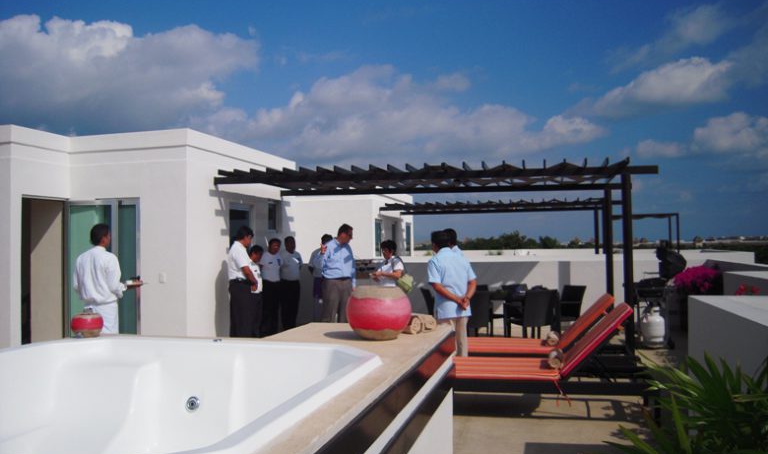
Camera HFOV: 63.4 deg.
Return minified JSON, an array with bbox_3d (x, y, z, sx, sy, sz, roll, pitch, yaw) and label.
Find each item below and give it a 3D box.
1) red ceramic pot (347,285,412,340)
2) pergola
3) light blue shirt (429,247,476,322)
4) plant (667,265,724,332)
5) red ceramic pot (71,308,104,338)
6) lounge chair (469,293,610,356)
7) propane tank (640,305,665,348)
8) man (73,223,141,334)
[{"bbox_3d":[-0.033,0.541,3.958,0.410,0.325,0.410,-1,-2,0],"label":"red ceramic pot"},{"bbox_3d":[0.818,0.480,9.398,5.880,2.570,2.700,-1,-2,15],"label":"pergola"},{"bbox_3d":[0.710,0.586,6.442,0.520,0.740,0.330,0,-2,-28],"label":"light blue shirt"},{"bbox_3d":[5.175,1.189,10.390,0.800,1.100,0.800,-1,-2,15],"label":"plant"},{"bbox_3d":[-1.967,0.644,4.150,0.217,0.180,0.217,-1,-2,0],"label":"red ceramic pot"},{"bbox_3d":[1.679,1.213,6.788,2.000,0.930,0.650,-1,-2,15],"label":"lounge chair"},{"bbox_3d":[3.749,1.401,8.656,0.325,0.570,0.325,-1,-2,15],"label":"propane tank"},{"bbox_3d":[-2.822,0.850,6.271,0.520,1.740,0.480,-1,-2,22],"label":"man"}]

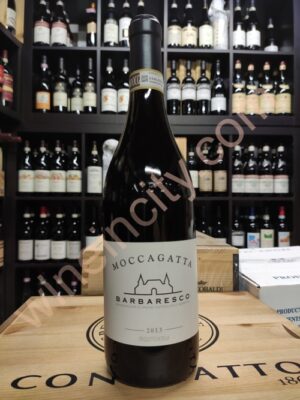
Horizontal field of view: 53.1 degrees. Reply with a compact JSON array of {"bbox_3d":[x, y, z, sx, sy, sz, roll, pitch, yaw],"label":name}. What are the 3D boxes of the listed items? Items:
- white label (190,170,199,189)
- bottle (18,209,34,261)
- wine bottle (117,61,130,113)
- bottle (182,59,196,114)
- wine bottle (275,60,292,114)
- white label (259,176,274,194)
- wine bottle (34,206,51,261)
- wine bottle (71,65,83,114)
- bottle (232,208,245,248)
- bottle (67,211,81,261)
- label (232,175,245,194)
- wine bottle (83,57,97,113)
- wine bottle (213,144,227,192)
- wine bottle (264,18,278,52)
[{"bbox_3d":[0.235,-0.112,1.667,0.072,0.100,0.025,0,-1,-3],"label":"white label"},{"bbox_3d":[-0.656,0.186,1.602,0.080,0.293,0.080,0,0,-2],"label":"bottle"},{"bbox_3d":[-0.132,-0.610,1.617,0.081,0.307,0.081,0,0,-2],"label":"wine bottle"},{"bbox_3d":[0.216,-0.613,1.655,0.075,0.312,0.075,0,2,-3],"label":"bottle"},{"bbox_3d":[0.730,-0.612,1.652,0.081,0.312,0.081,0,0,-2],"label":"wine bottle"},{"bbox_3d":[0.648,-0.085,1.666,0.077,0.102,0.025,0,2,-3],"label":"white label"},{"bbox_3d":[-0.572,0.178,1.605,0.080,0.303,0.080,0,0,-2],"label":"wine bottle"},{"bbox_3d":[-0.413,-0.616,1.724,0.075,0.310,0.075,0,2,-3],"label":"wine bottle"},{"bbox_3d":[0.484,0.182,1.658,0.074,0.295,0.074,0,0,-3],"label":"bottle"},{"bbox_3d":[-0.418,0.193,1.650,0.078,0.300,0.078,0,-1,-3],"label":"bottle"},{"bbox_3d":[0.488,-0.086,1.658,0.075,0.102,0.025,0,2,-3],"label":"label"},{"bbox_3d":[-0.324,-0.613,1.629,0.075,0.310,0.075,0,2,-3],"label":"wine bottle"},{"bbox_3d":[0.395,-0.174,1.700,0.076,0.300,0.076,0,-1,-3],"label":"wine bottle"},{"bbox_3d":[0.747,-0.965,1.848,0.079,0.305,0.079,0,2,-3],"label":"wine bottle"}]

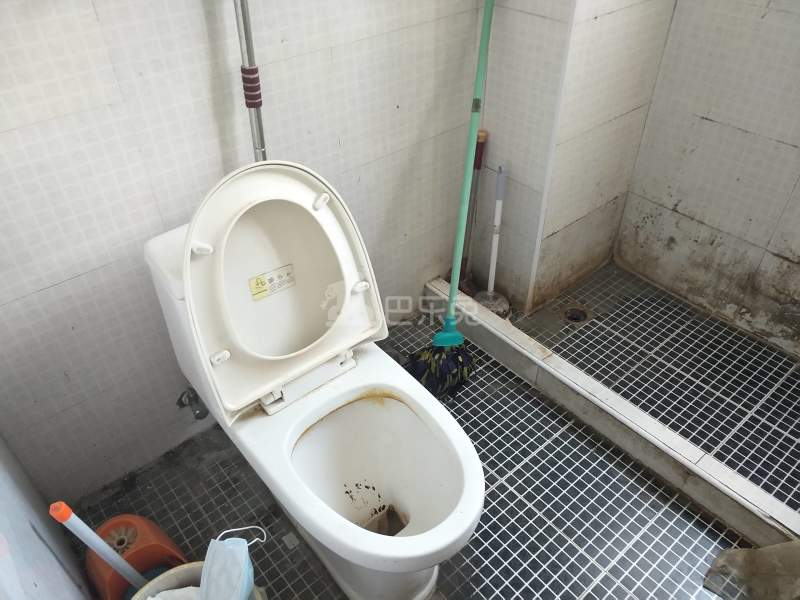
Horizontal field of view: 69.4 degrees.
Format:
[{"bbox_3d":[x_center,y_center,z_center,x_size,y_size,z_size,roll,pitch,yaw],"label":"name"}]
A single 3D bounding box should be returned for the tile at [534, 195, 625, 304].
[{"bbox_3d":[0.600,-0.159,1.919,0.443,0.288,0.012,-28,45,-29],"label":"tile"}]

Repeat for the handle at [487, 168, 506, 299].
[{"bbox_3d":[0.296,-0.201,1.770,0.022,0.436,0.022,-24,40,-32],"label":"handle"}]

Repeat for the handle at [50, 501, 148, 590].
[{"bbox_3d":[-0.523,0.465,1.048,0.024,0.279,0.024,-37,30,-20],"label":"handle"}]

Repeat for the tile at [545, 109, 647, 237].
[{"bbox_3d":[0.587,-0.387,1.733,0.441,0.296,0.012,-28,45,-29],"label":"tile"}]

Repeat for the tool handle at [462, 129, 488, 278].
[{"bbox_3d":[0.228,-0.281,1.819,0.028,0.506,0.028,-22,41,-33],"label":"tool handle"}]

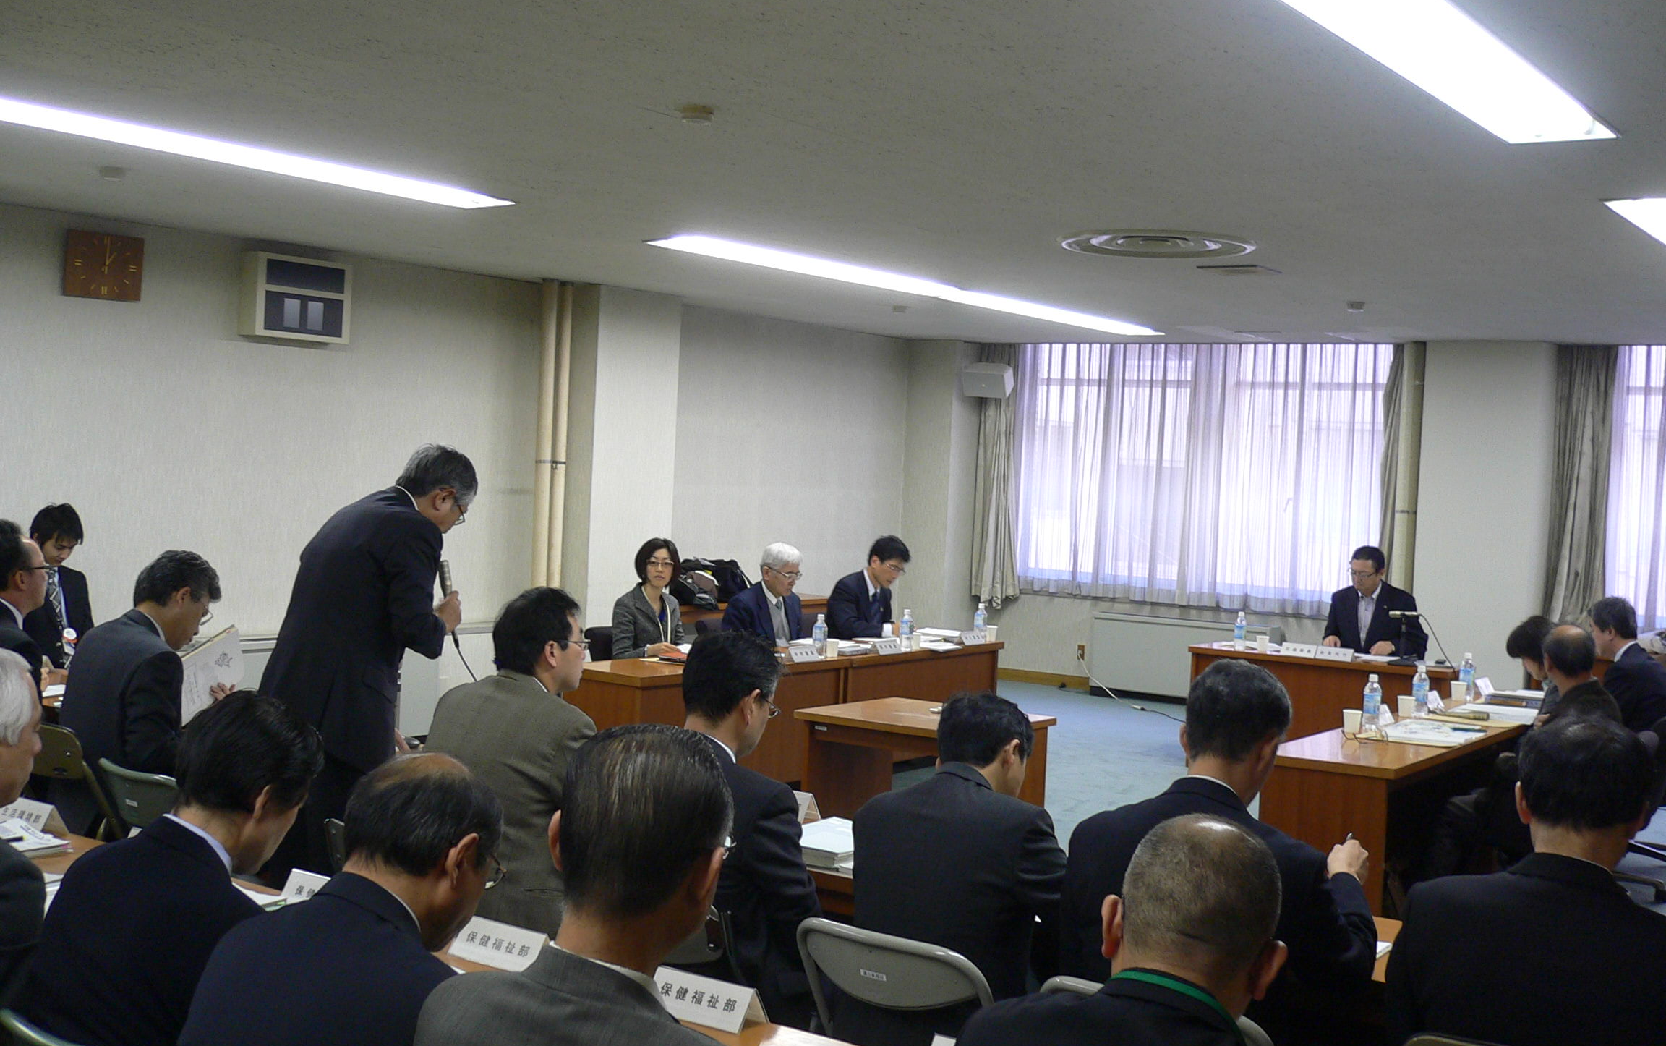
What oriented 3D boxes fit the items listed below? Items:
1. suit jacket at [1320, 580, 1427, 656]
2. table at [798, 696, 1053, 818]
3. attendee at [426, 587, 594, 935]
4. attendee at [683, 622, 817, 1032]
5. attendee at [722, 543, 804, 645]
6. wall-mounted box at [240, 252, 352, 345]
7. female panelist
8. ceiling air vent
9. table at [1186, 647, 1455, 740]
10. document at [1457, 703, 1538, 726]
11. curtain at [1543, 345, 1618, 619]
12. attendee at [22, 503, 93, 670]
[{"bbox_3d":[3.081,0.664,11.210,0.570,0.650,0.420,4,2,33],"label":"suit jacket"},{"bbox_3d":[0.353,1.095,7.725,0.760,0.691,0.720,4,2,36],"label":"table"},{"bbox_3d":[-0.688,0.811,4.982,0.520,1.290,0.800,4,2,39],"label":"attendee"},{"bbox_3d":[-0.159,0.873,4.377,0.500,1.270,0.760,4,2,38],"label":"attendee"},{"bbox_3d":[-0.242,0.725,10.260,0.740,1.226,0.520,4,2,33],"label":"attendee"},{"bbox_3d":[-2.628,-1.095,9.707,0.110,0.400,0.600,4,2,33],"label":"wall-mounted box"},{"bbox_3d":[-0.772,0.693,9.493,0.720,1.230,0.480,4,3,43],"label":"female panelist"},{"bbox_3d":[1.414,-1.199,8.599,0.840,0.060,0.840,4,2,33],"label":"ceiling air vent"},{"bbox_3d":[2.746,1.083,10.946,1.460,0.688,0.520,4,2,33],"label":"table"},{"bbox_3d":[2.754,0.798,8.210,0.290,0.025,0.400,4,2,33],"label":"document"},{"bbox_3d":[4.930,-0.174,13.073,0.400,2.016,0.150,4,2,33],"label":"curtain"},{"bbox_3d":[-3.119,0.604,7.941,0.800,1.290,0.500,4,2,33],"label":"attendee"}]

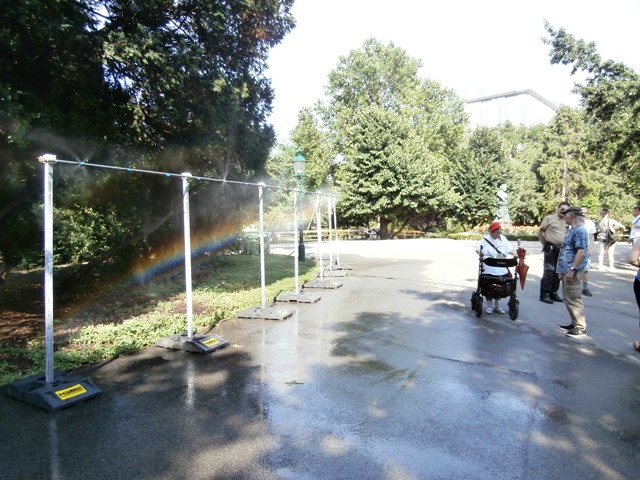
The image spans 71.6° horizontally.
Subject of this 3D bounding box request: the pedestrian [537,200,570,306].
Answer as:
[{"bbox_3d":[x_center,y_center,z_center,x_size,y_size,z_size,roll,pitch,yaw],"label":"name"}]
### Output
[{"bbox_3d":[4.274,0.206,8.083,0.580,1.810,0.420,-3,4,-30],"label":"pedestrian"}]

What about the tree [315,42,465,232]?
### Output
[{"bbox_3d":[4.417,-6.297,27.800,9.200,12.400,8.800,-1,3,0],"label":"tree"}]

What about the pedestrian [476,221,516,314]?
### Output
[{"bbox_3d":[2.877,0.442,7.248,0.600,1.470,0.420,0,4,9],"label":"pedestrian"}]

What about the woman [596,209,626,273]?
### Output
[{"bbox_3d":[7.902,-0.016,12.051,0.620,1.700,0.420,-2,4,-23],"label":"woman"}]

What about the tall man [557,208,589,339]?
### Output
[{"bbox_3d":[3.374,0.404,5.891,0.400,1.700,0.470,0,4,12],"label":"tall man"}]

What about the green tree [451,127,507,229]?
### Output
[{"bbox_3d":[11.967,-4.643,33.500,4.700,8.000,4.600,-1,3,0],"label":"green tree"}]

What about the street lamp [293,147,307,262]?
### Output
[{"bbox_3d":[-0.650,-1.163,15.013,0.450,3.800,0.450,-1,3,0],"label":"street lamp"}]

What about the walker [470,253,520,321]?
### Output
[{"bbox_3d":[2.769,0.694,6.993,0.620,1.020,0.680,1,4,18],"label":"walker"}]

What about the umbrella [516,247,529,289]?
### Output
[{"bbox_3d":[3.220,0.400,7.100,0.190,0.780,0.170,-5,3,0],"label":"umbrella"}]

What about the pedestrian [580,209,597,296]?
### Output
[{"bbox_3d":[5.217,0.209,8.797,0.500,1.700,0.360,-1,4,-6],"label":"pedestrian"}]

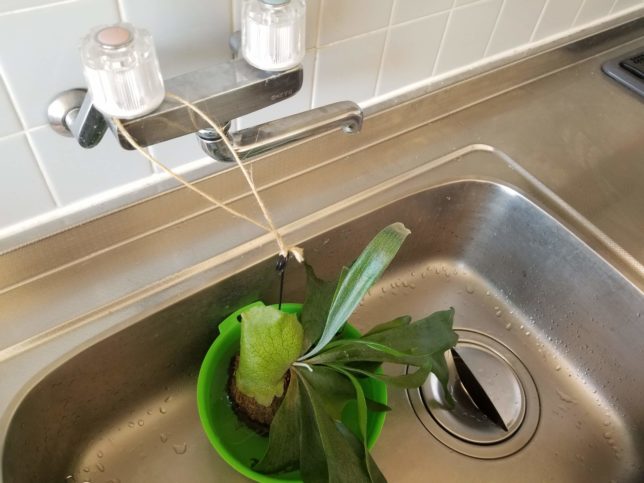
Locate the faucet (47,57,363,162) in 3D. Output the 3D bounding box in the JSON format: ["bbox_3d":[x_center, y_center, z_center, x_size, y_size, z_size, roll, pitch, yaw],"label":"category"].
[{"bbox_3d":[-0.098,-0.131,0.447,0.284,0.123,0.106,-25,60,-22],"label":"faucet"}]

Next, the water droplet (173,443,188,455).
[{"bbox_3d":[-0.167,0.244,0.570,0.017,0.003,0.013,2,53,-5],"label":"water droplet"}]

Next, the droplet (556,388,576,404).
[{"bbox_3d":[0.329,0.208,0.650,0.028,0.003,0.013,35,58,19],"label":"droplet"}]

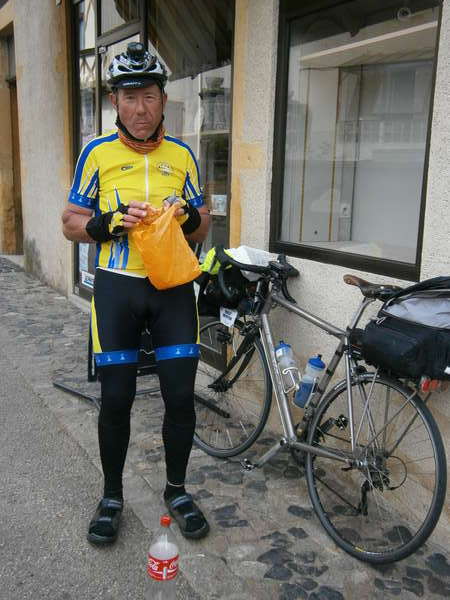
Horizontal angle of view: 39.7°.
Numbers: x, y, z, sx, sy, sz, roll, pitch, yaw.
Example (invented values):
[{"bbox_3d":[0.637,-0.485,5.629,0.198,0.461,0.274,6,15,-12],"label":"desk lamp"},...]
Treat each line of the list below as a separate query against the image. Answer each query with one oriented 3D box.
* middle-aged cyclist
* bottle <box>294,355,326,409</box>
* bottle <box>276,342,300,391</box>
[{"bbox_3d":[-0.333,0.024,2.329,0.570,1.850,0.440,-1,12,-12],"label":"middle-aged cyclist"},{"bbox_3d":[0.363,0.337,2.643,0.075,0.233,0.075,9,19,-33],"label":"bottle"},{"bbox_3d":[0.275,0.291,2.786,0.075,0.229,0.075,-7,-26,-4],"label":"bottle"}]

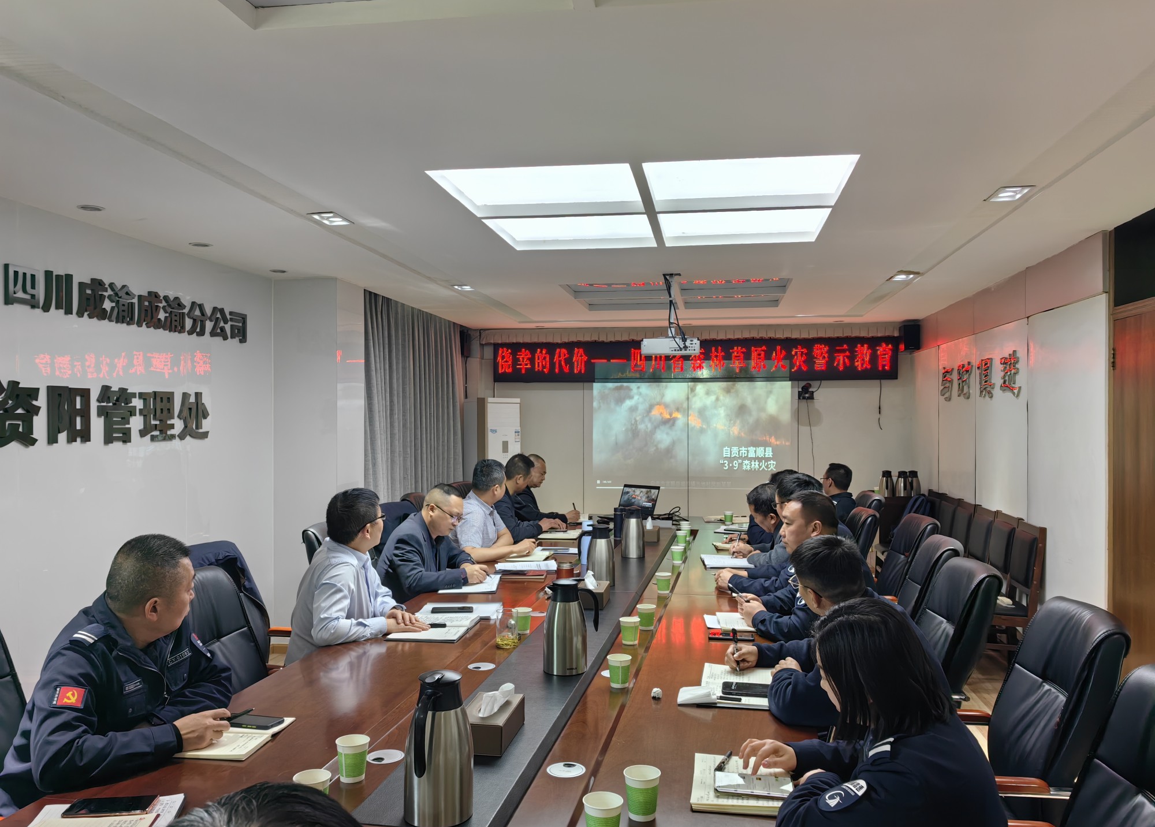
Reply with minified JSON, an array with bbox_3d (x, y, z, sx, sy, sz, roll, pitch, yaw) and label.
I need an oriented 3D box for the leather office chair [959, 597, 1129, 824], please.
[{"bbox_3d":[1.130,1.072,2.612,0.670,1.040,0.620,0,0,6],"label":"leather office chair"}]

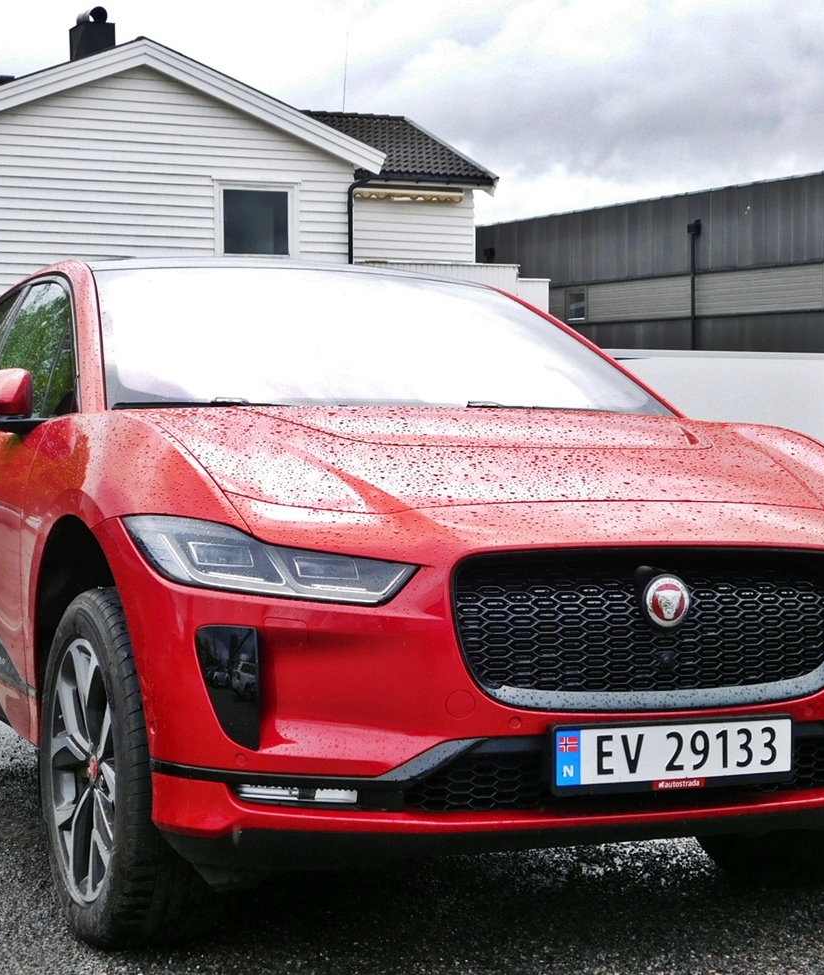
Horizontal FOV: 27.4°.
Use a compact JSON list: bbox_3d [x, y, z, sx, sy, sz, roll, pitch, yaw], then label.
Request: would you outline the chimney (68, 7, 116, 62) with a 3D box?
[{"bbox_3d":[-5.349,-7.568,28.300,0.560,0.900,0.600,-1,2,-28],"label":"chimney"}]

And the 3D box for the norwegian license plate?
[{"bbox_3d":[0.494,0.496,3.131,0.530,0.125,0.020,1,0,-25],"label":"norwegian license plate"}]

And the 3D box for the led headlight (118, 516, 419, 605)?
[{"bbox_3d":[-0.280,0.137,3.139,0.590,0.165,0.290,1,0,5],"label":"led headlight"}]

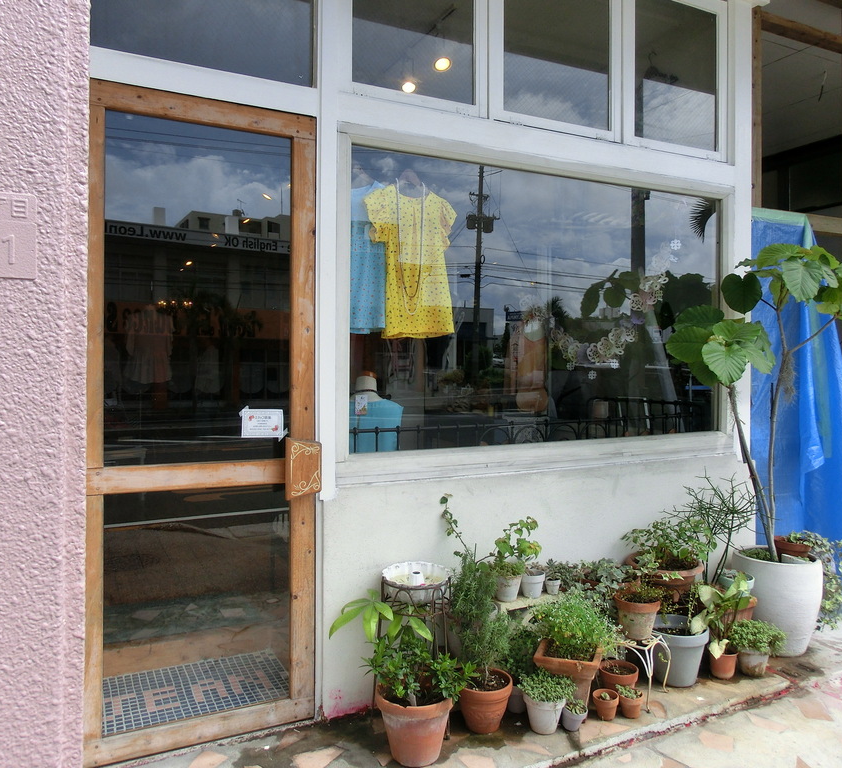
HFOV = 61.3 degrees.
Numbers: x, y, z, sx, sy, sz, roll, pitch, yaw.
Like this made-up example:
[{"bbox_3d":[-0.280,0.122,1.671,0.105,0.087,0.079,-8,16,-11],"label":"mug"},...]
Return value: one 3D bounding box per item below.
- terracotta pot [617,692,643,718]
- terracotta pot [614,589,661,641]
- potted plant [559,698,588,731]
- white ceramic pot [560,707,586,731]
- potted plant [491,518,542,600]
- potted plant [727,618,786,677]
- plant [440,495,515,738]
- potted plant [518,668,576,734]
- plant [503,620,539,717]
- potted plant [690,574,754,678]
[{"bbox_3d":[0.746,1.139,2.515,0.082,0.073,0.082,0,1,0],"label":"terracotta pot"},{"bbox_3d":[0.875,0.938,2.862,0.185,0.175,0.185,0,0,0],"label":"terracotta pot"},{"bbox_3d":[0.541,1.160,2.505,0.097,0.099,0.094,0,0,0],"label":"potted plant"},{"bbox_3d":[0.525,1.140,2.428,0.089,0.071,0.089,0,1,0],"label":"white ceramic pot"},{"bbox_3d":[0.351,0.638,2.626,0.187,0.308,0.172,0,1,0],"label":"potted plant"},{"bbox_3d":[1.404,1.096,2.970,0.242,0.228,0.230,0,0,-27],"label":"potted plant"},{"bbox_3d":[0.211,0.836,2.600,0.256,0.829,0.219,0,0,0],"label":"plant"},{"bbox_3d":[0.443,1.111,2.499,0.206,0.198,0.194,0,0,0],"label":"potted plant"},{"bbox_3d":[0.374,1.050,2.668,0.175,0.321,0.175,0,0,0],"label":"plant"},{"bbox_3d":[1.201,0.964,2.838,0.227,0.409,0.202,0,1,0],"label":"potted plant"}]

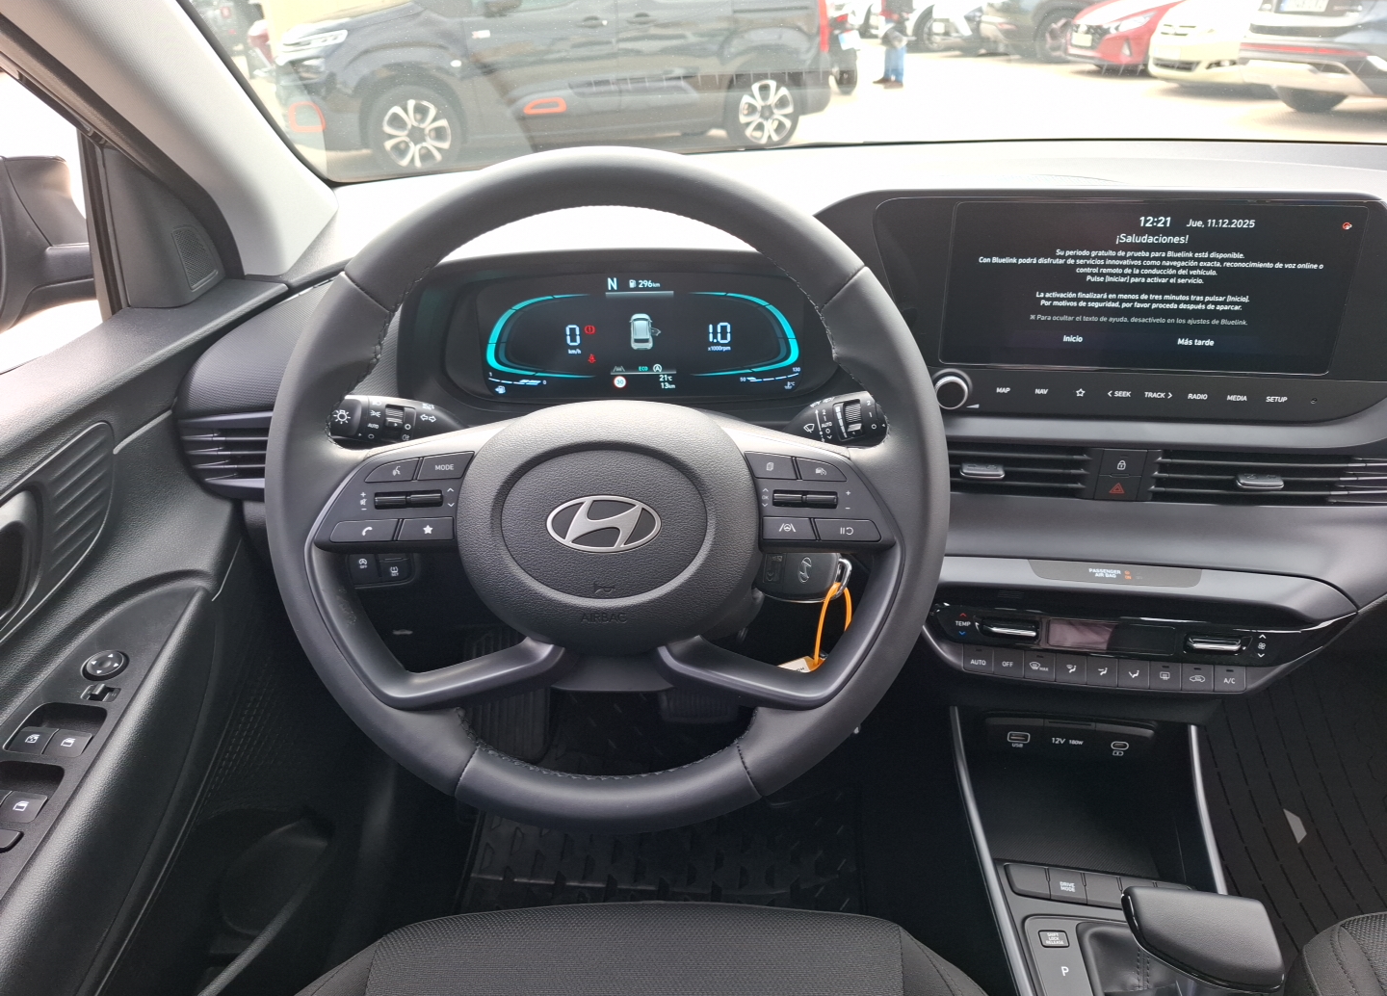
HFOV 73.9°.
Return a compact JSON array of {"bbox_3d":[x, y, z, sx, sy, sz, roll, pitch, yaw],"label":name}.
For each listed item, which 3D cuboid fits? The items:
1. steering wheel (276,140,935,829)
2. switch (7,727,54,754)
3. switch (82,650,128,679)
[{"bbox_3d":[-0.048,-0.005,0.520,0.370,0.370,0.090,0,2,-1],"label":"steering wheel"},{"bbox_3d":[-0.380,0.139,0.528,0.021,0.010,0.021,8,38,-4],"label":"switch"},{"bbox_3d":[-0.367,0.105,0.576,0.025,0.009,0.025,8,38,-4],"label":"switch"}]

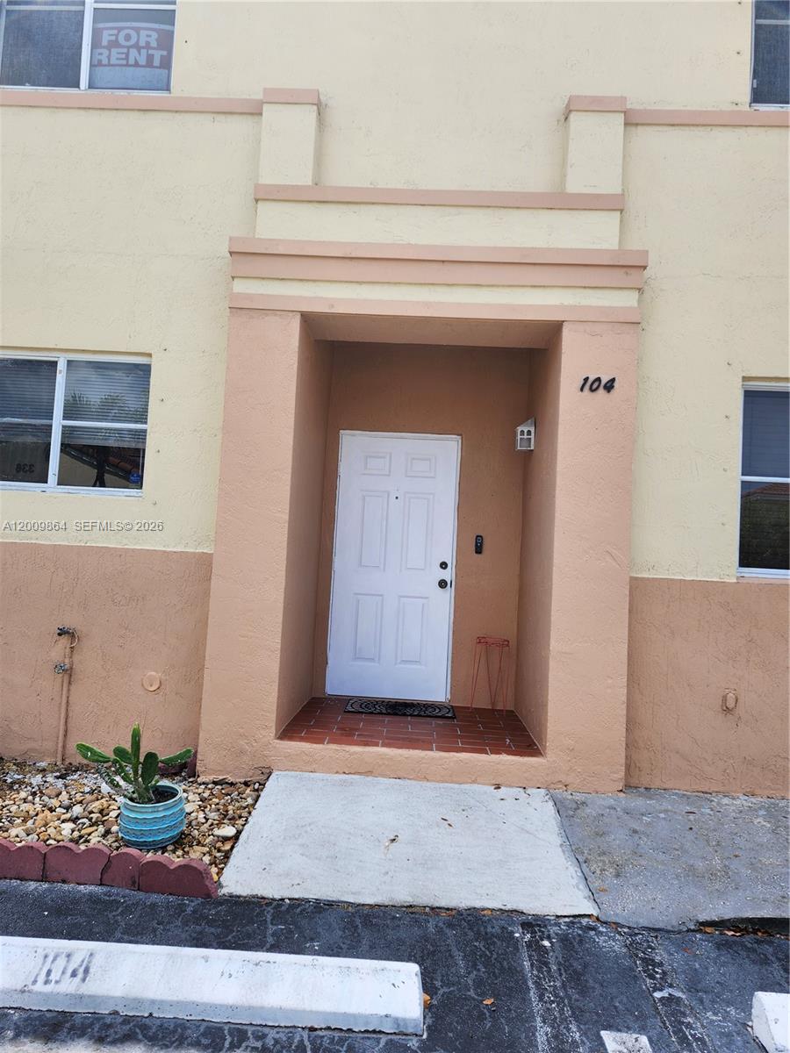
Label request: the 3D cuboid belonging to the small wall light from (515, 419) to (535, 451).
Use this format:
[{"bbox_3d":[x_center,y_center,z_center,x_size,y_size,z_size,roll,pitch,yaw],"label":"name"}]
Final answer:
[{"bbox_3d":[0.940,-0.664,5.036,0.120,0.235,0.125,3,-3,3],"label":"small wall light"}]

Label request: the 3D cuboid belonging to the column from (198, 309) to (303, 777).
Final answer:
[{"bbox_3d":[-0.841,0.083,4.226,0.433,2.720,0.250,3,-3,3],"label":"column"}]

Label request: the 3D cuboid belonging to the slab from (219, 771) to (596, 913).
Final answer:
[{"bbox_3d":[0.064,1.564,3.462,1.580,0.100,1.060,3,8,3],"label":"slab"}]

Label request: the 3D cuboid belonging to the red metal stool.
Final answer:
[{"bbox_3d":[0.710,1.105,5.191,0.265,0.535,0.265,3,-3,3],"label":"red metal stool"}]

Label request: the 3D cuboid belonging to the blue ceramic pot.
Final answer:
[{"bbox_3d":[-1.119,1.339,3.242,0.310,0.210,0.310,3,-3,0],"label":"blue ceramic pot"}]

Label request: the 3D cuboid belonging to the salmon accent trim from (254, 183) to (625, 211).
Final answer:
[{"bbox_3d":[0.253,-1.968,4.233,2.210,0.096,0.100,3,-3,3],"label":"salmon accent trim"}]

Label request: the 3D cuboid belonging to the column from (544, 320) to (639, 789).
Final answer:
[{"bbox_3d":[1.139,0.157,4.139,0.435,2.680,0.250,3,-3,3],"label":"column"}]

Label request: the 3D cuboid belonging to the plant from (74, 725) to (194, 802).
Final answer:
[{"bbox_3d":[-1.214,1.084,3.262,0.560,0.335,0.360,3,-3,3],"label":"plant"}]

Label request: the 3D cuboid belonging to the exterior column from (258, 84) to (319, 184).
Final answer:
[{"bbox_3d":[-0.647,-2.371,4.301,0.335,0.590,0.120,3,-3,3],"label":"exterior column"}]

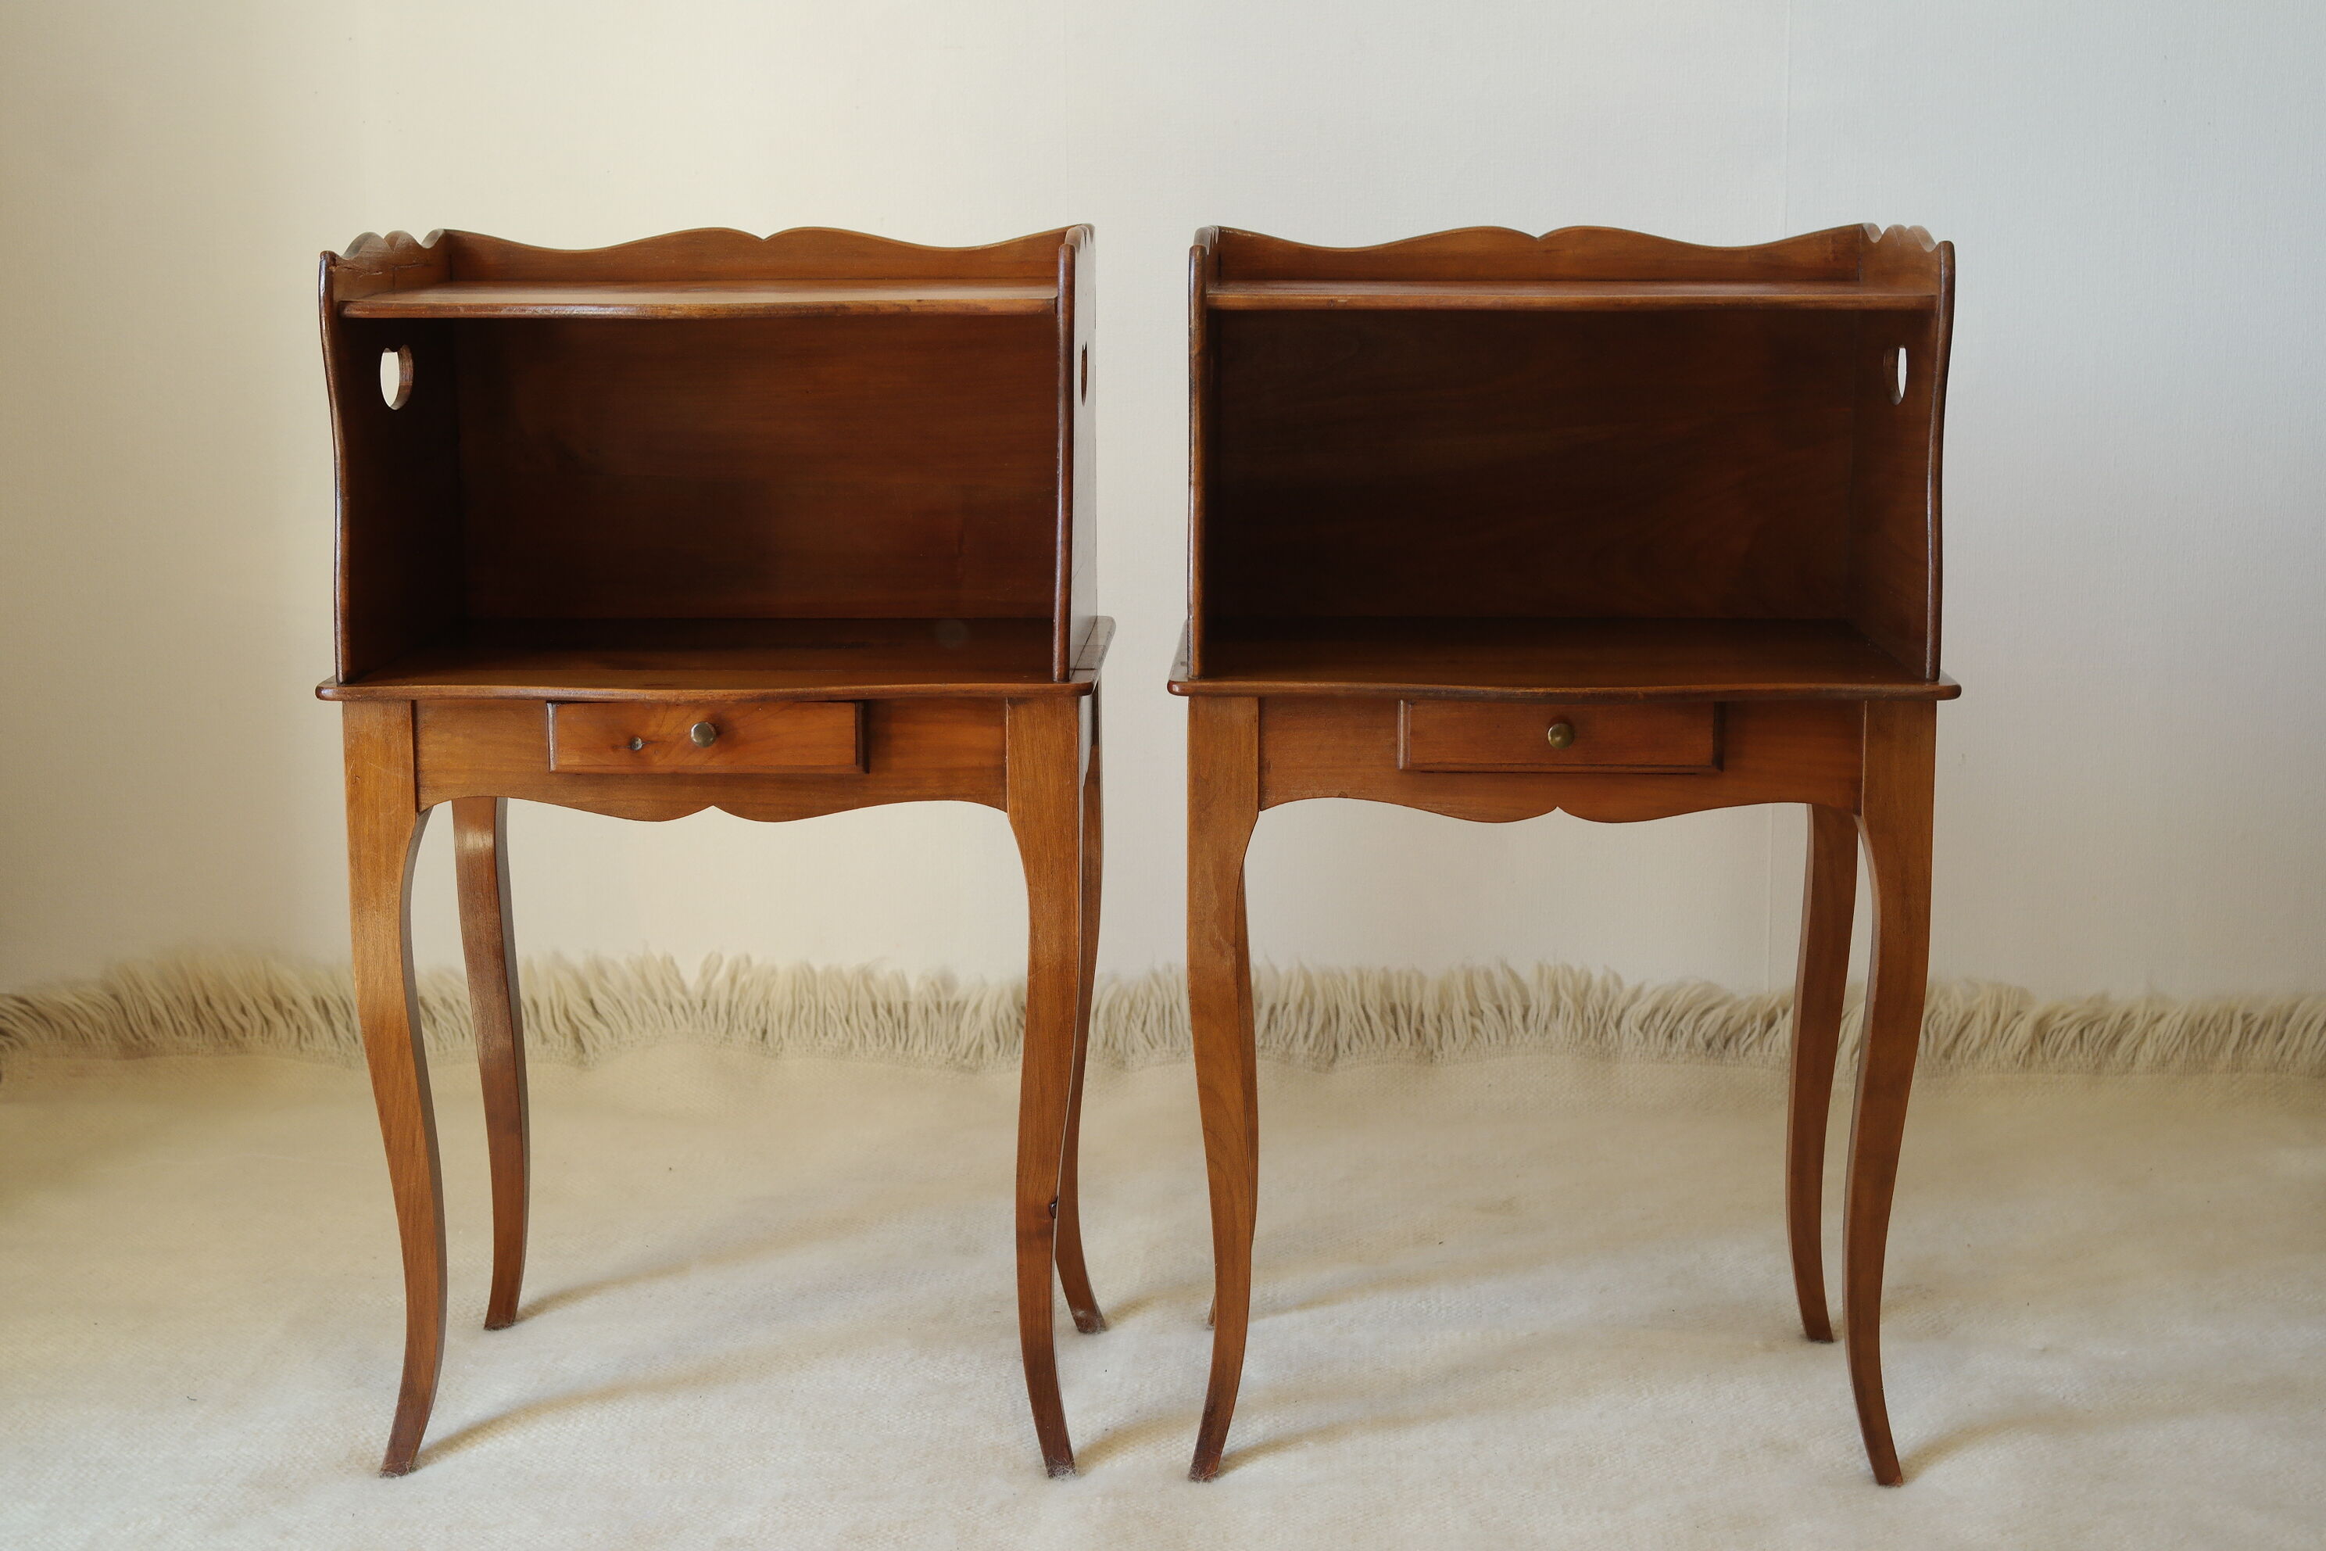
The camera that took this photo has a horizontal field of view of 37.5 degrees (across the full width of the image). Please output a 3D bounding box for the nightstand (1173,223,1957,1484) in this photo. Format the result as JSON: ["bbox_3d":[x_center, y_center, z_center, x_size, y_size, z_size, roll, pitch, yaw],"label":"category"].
[{"bbox_3d":[0.248,0.040,2.241,0.477,0.786,0.321,0,10,3],"label":"nightstand"}]

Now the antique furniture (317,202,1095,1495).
[{"bbox_3d":[-0.275,0.039,2.266,0.477,0.786,0.321,0,10,2],"label":"antique furniture"}]

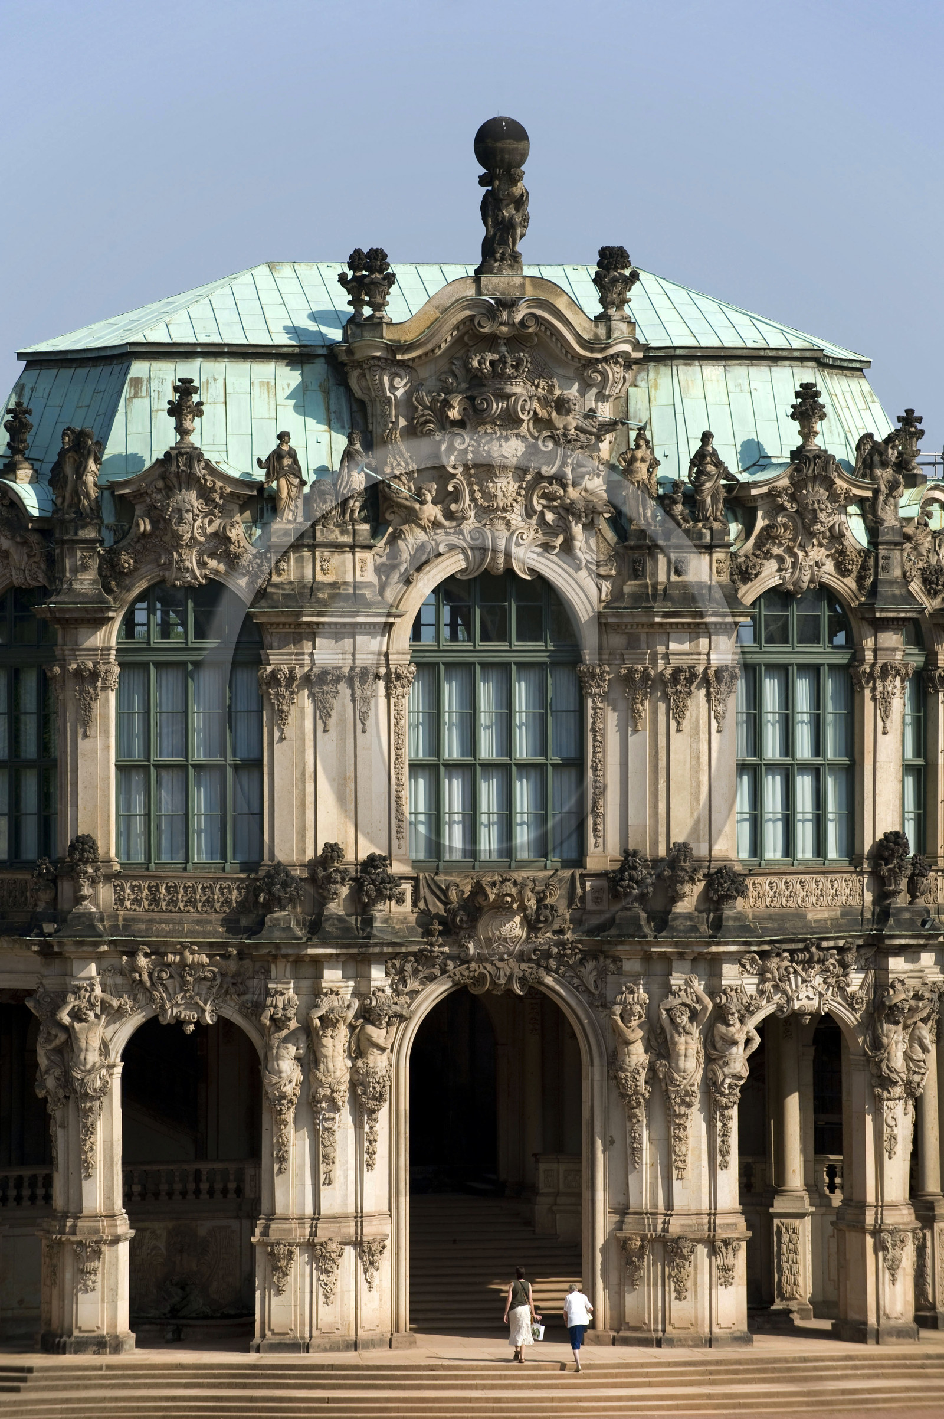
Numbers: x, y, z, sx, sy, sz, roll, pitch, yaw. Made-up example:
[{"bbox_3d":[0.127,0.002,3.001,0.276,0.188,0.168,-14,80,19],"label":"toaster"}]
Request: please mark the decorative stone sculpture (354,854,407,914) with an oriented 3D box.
[{"bbox_3d":[-1.691,3.200,137.600,0.900,1.115,0.850,0,0,-20],"label":"decorative stone sculpture"}]

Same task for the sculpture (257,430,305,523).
[{"bbox_3d":[-3.379,-4.125,132.300,0.860,1.568,0.520,0,0,-10],"label":"sculpture"}]

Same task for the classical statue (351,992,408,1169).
[{"bbox_3d":[-1.639,6.570,132.600,0.900,3.182,0.680,0,0,-30],"label":"classical statue"}]

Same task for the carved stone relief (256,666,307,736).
[{"bbox_3d":[-3.510,-0.143,138.200,0.860,1.324,0.300,0,0,6],"label":"carved stone relief"}]

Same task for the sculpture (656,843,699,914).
[{"bbox_3d":[3.810,3.113,138.300,0.800,1.325,0.700,0,0,-9],"label":"sculpture"}]

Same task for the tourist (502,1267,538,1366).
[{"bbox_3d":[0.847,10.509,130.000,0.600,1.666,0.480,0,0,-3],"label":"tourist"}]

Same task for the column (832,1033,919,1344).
[{"bbox_3d":[7.286,8.639,135.000,1.200,5.600,1.250,0,-1,-20],"label":"column"}]

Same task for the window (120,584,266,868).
[{"bbox_3d":[-5.188,0.305,137.400,2.706,5.271,0.400,0,0,-3],"label":"window"}]

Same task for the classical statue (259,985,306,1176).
[{"bbox_3d":[-3.330,6.535,131.900,0.820,3.282,0.650,0,0,0],"label":"classical statue"}]

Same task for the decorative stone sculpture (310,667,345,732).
[{"bbox_3d":[-2.645,-0.172,136.900,0.649,1.217,0.300,0,0,-11],"label":"decorative stone sculpture"}]

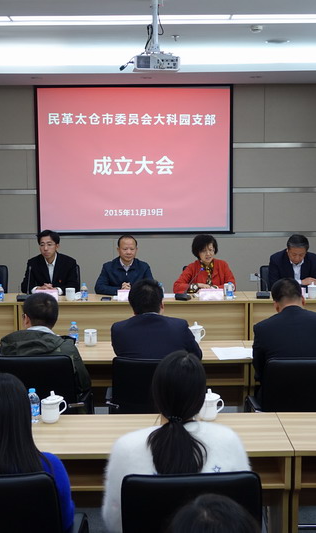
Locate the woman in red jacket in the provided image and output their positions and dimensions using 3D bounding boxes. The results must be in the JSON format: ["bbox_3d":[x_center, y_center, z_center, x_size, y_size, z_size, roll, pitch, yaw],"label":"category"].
[{"bbox_3d":[0.414,0.333,7.118,0.550,1.250,0.680,0,7,5],"label":"woman in red jacket"}]

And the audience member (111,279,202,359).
[{"bbox_3d":[-0.004,0.702,4.705,0.527,1.258,0.820,0,7,2],"label":"audience member"}]

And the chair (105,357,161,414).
[{"bbox_3d":[-0.012,0.863,4.429,0.551,0.877,0.592,-1,8,0],"label":"chair"}]

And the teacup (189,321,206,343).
[{"bbox_3d":[0.261,0.435,5.260,0.105,0.145,0.090,0,7,-1],"label":"teacup"}]

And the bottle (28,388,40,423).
[{"bbox_3d":[-0.541,0.604,3.464,0.065,0.149,0.065,-1,8,0],"label":"bottle"}]

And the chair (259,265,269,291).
[{"bbox_3d":[1.171,0.481,7.105,0.551,0.898,0.592,-1,8,0],"label":"chair"}]

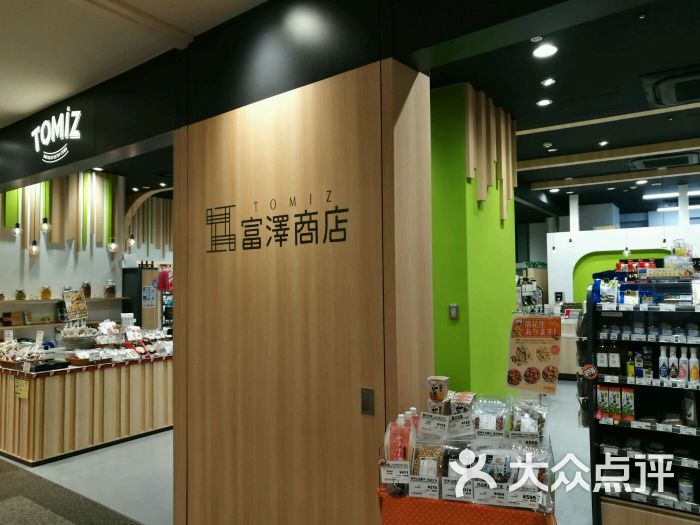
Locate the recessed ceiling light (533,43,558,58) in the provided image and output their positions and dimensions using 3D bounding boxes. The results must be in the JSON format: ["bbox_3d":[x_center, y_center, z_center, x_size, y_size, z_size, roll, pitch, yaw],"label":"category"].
[{"bbox_3d":[1.318,-1.435,3.681,0.160,0.040,0.160,-3,-3,38],"label":"recessed ceiling light"}]

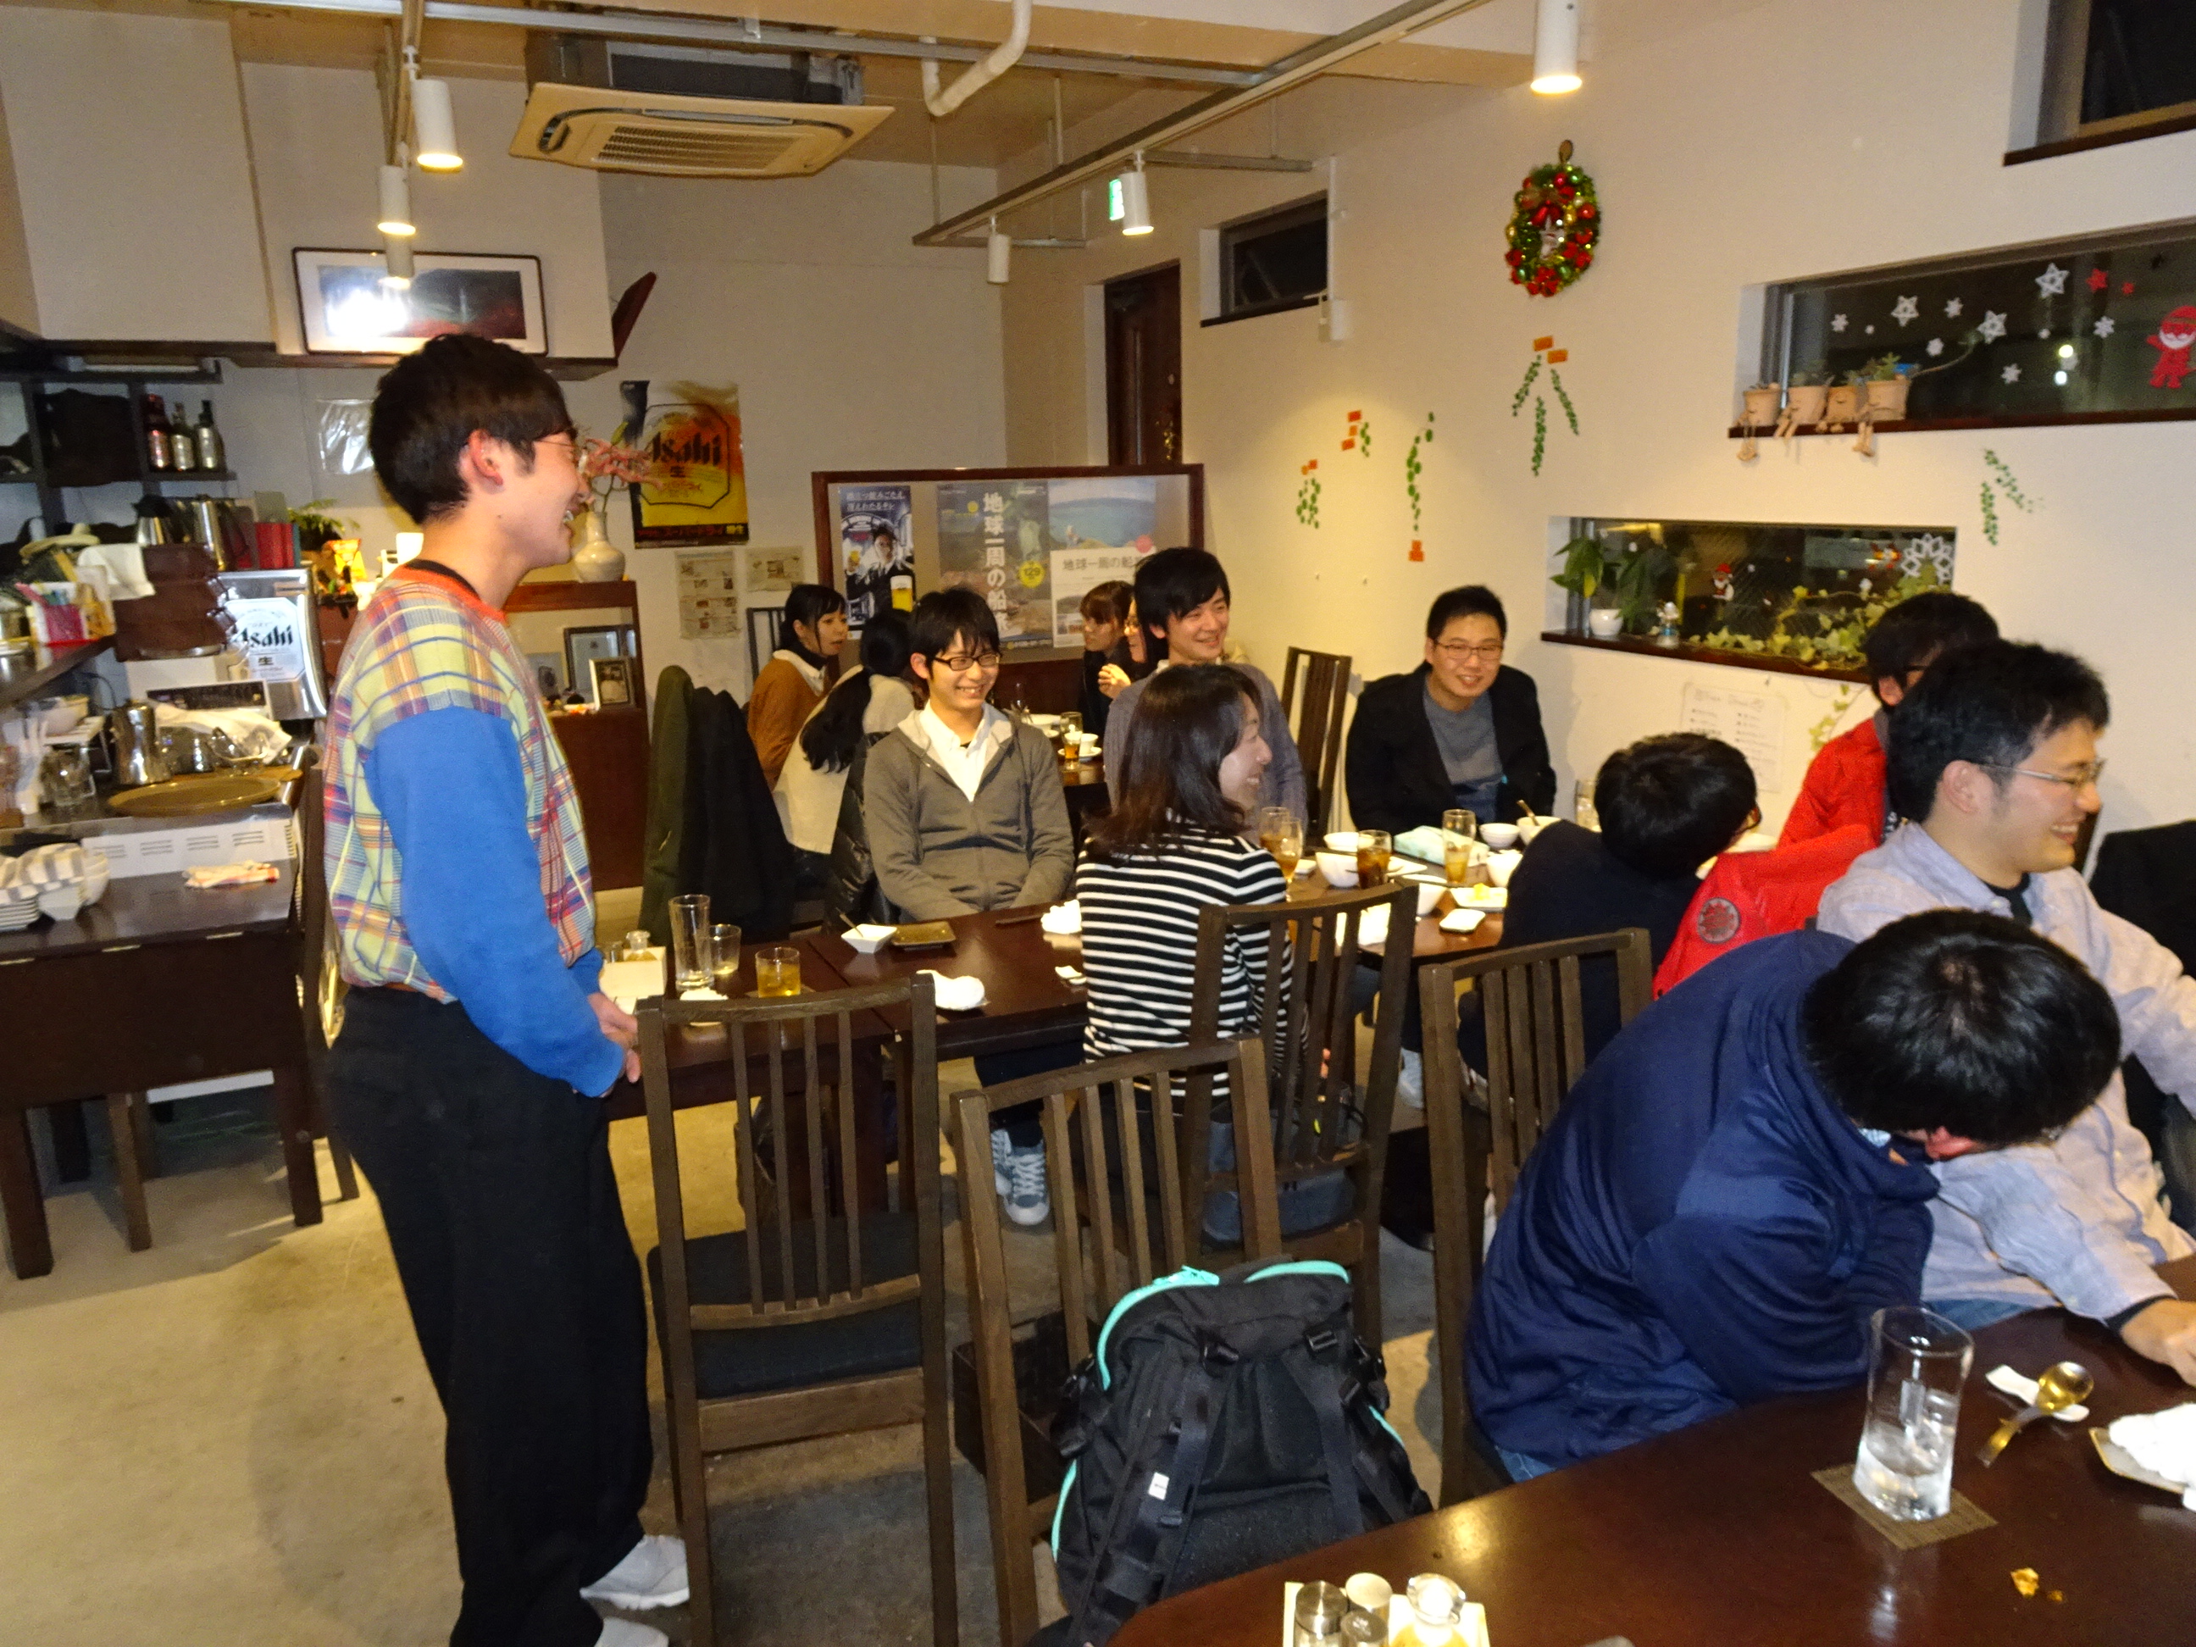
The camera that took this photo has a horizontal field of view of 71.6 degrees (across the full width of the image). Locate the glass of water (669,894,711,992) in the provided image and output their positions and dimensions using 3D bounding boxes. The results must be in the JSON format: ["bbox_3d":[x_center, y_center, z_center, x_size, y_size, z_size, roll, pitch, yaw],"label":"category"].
[{"bbox_3d":[-0.732,0.214,2.734,0.074,0.158,0.074,-7,14,-23],"label":"glass of water"}]

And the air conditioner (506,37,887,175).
[{"bbox_3d":[-1.182,-2.117,4.441,0.950,0.250,0.950,-7,14,-23],"label":"air conditioner"}]

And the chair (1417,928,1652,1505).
[{"bbox_3d":[0.657,0.679,1.823,0.430,0.965,0.480,-7,14,-21],"label":"chair"}]

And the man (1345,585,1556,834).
[{"bbox_3d":[0.875,0.056,3.728,0.540,1.260,0.750,-3,13,-8],"label":"man"}]

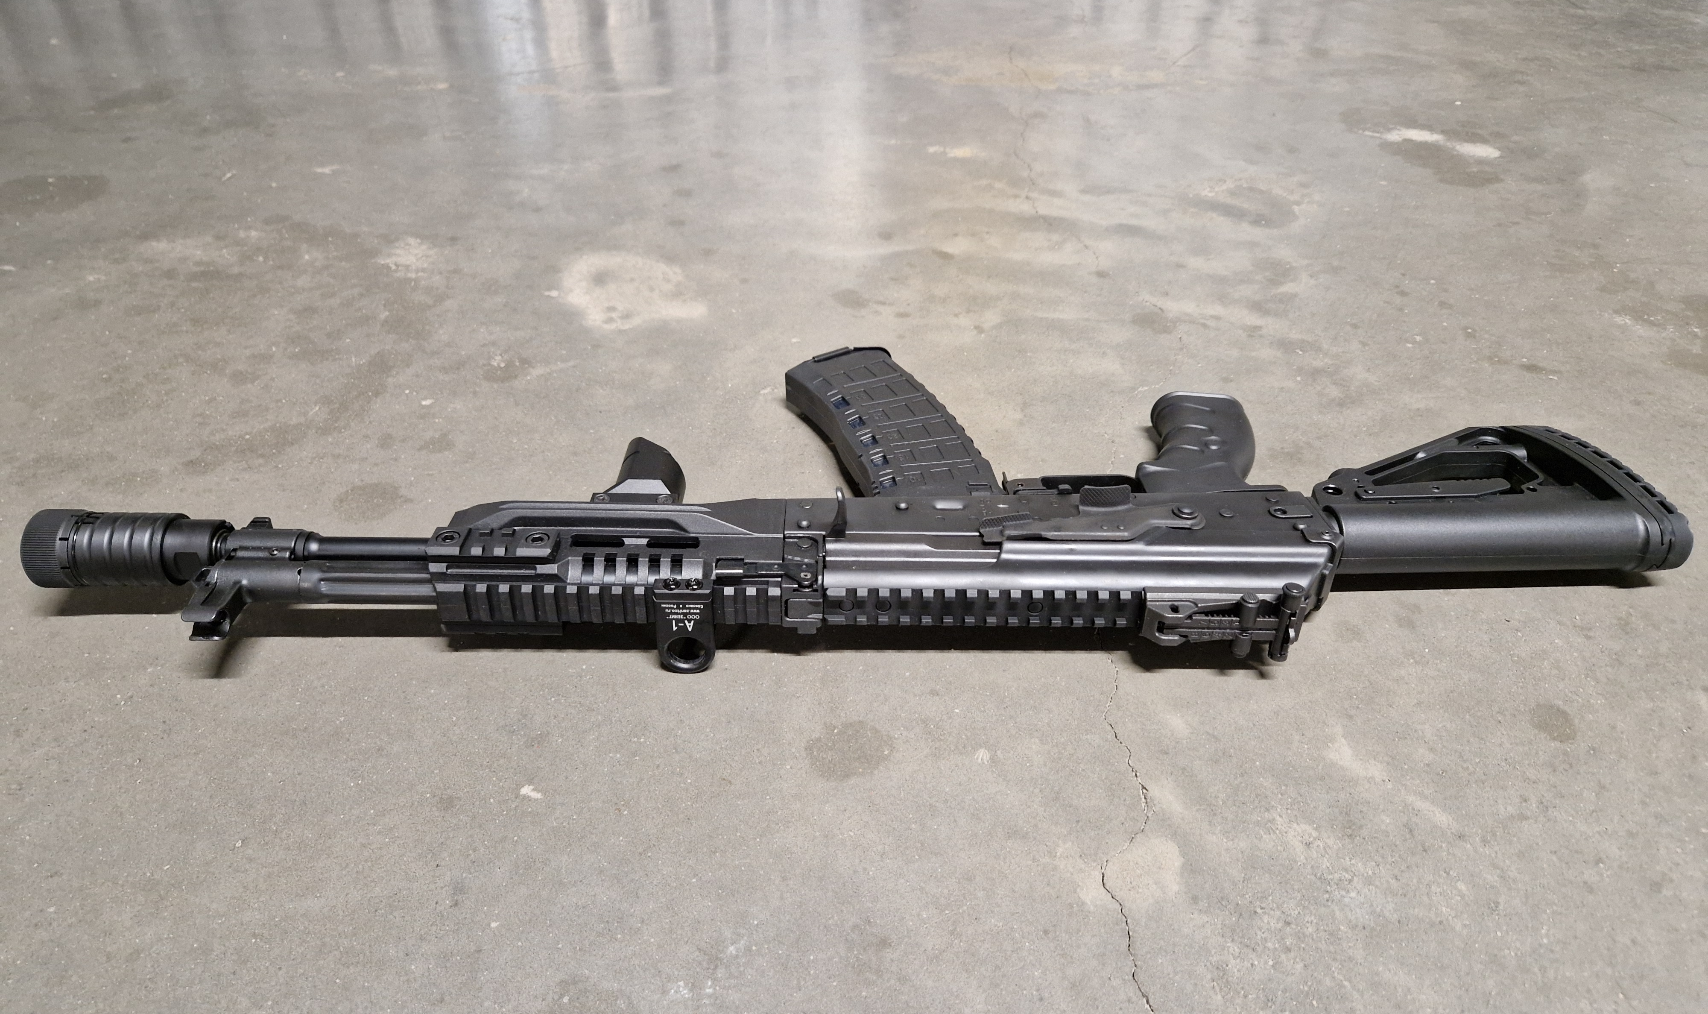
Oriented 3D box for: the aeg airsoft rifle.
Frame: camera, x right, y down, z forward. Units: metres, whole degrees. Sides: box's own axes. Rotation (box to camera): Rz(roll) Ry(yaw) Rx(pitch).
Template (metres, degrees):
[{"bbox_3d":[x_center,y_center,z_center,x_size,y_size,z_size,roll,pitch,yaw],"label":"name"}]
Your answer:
[{"bbox_3d":[0.022,-0.013,0.601,0.808,0.075,0.258,1,35,-2],"label":"aeg airsoft rifle"}]

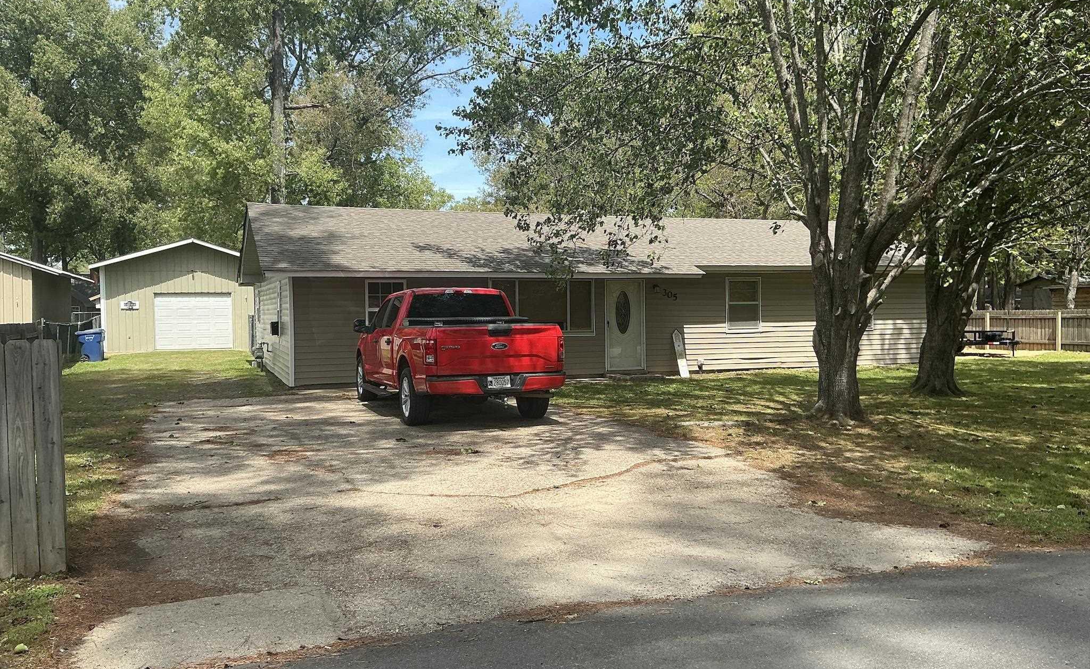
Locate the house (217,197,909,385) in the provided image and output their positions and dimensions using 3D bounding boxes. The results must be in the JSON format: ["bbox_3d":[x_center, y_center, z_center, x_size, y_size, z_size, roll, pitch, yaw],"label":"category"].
[{"bbox_3d":[0.937,-1.214,23.765,16.895,4.080,9.490,-1,2,-21],"label":"house"}]

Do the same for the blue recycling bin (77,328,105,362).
[{"bbox_3d":[-15.157,0.355,29.400,0.860,1.110,0.660,-1,2,-17],"label":"blue recycling bin"}]

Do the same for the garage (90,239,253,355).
[{"bbox_3d":[-14.743,-1.543,37.105,7.028,4.253,8.200,-1,2,-21],"label":"garage"}]

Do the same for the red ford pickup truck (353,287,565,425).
[{"bbox_3d":[-1.611,0.228,13.946,2.150,1.940,5.890,-1,2,-21],"label":"red ford pickup truck"}]

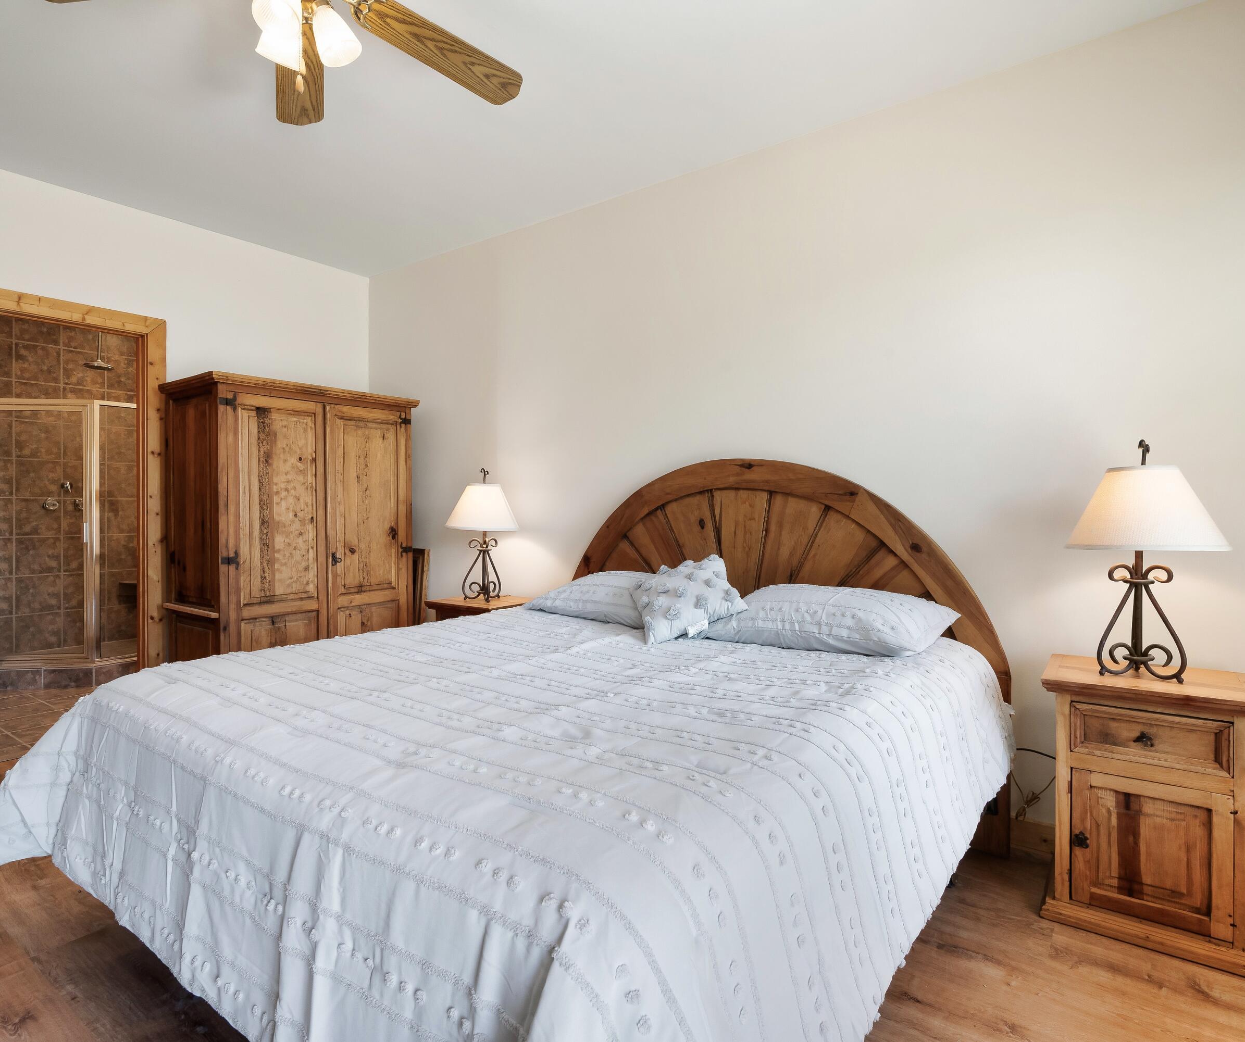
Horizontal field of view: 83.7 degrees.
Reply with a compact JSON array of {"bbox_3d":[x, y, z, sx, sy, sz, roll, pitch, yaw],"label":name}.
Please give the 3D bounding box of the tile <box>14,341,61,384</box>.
[{"bbox_3d":[-4.668,-1.249,5.551,0.012,0.302,0.302,0,1,36],"label":"tile"}]

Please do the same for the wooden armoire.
[{"bbox_3d":[-1.851,0.196,3.948,0.660,1.835,1.160,1,1,36],"label":"wooden armoire"}]

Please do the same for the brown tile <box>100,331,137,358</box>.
[{"bbox_3d":[-4.309,-1.567,6.037,0.012,0.302,0.302,0,1,36],"label":"brown tile"}]

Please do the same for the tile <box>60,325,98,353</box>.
[{"bbox_3d":[-4.525,-1.584,5.840,0.012,0.305,0.305,1,1,36],"label":"tile"}]

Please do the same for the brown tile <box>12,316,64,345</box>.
[{"bbox_3d":[-4.706,-1.579,5.596,0.012,0.305,0.305,1,1,36],"label":"brown tile"}]

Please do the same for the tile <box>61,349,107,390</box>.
[{"bbox_3d":[-4.525,-1.268,5.840,0.012,0.305,0.305,1,1,36],"label":"tile"}]

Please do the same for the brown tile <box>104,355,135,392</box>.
[{"bbox_3d":[-4.344,-1.273,6.085,0.012,0.305,0.305,1,1,36],"label":"brown tile"}]

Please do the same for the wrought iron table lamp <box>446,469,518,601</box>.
[{"bbox_3d":[-0.761,0.073,3.772,0.400,0.710,0.400,0,1,0],"label":"wrought iron table lamp"}]

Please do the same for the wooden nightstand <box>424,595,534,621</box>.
[{"bbox_3d":[-0.721,0.772,3.681,0.500,0.695,0.410,1,1,36],"label":"wooden nightstand"}]

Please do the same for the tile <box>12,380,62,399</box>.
[{"bbox_3d":[-4.668,-0.941,5.551,0.012,0.302,0.302,0,1,36],"label":"tile"}]

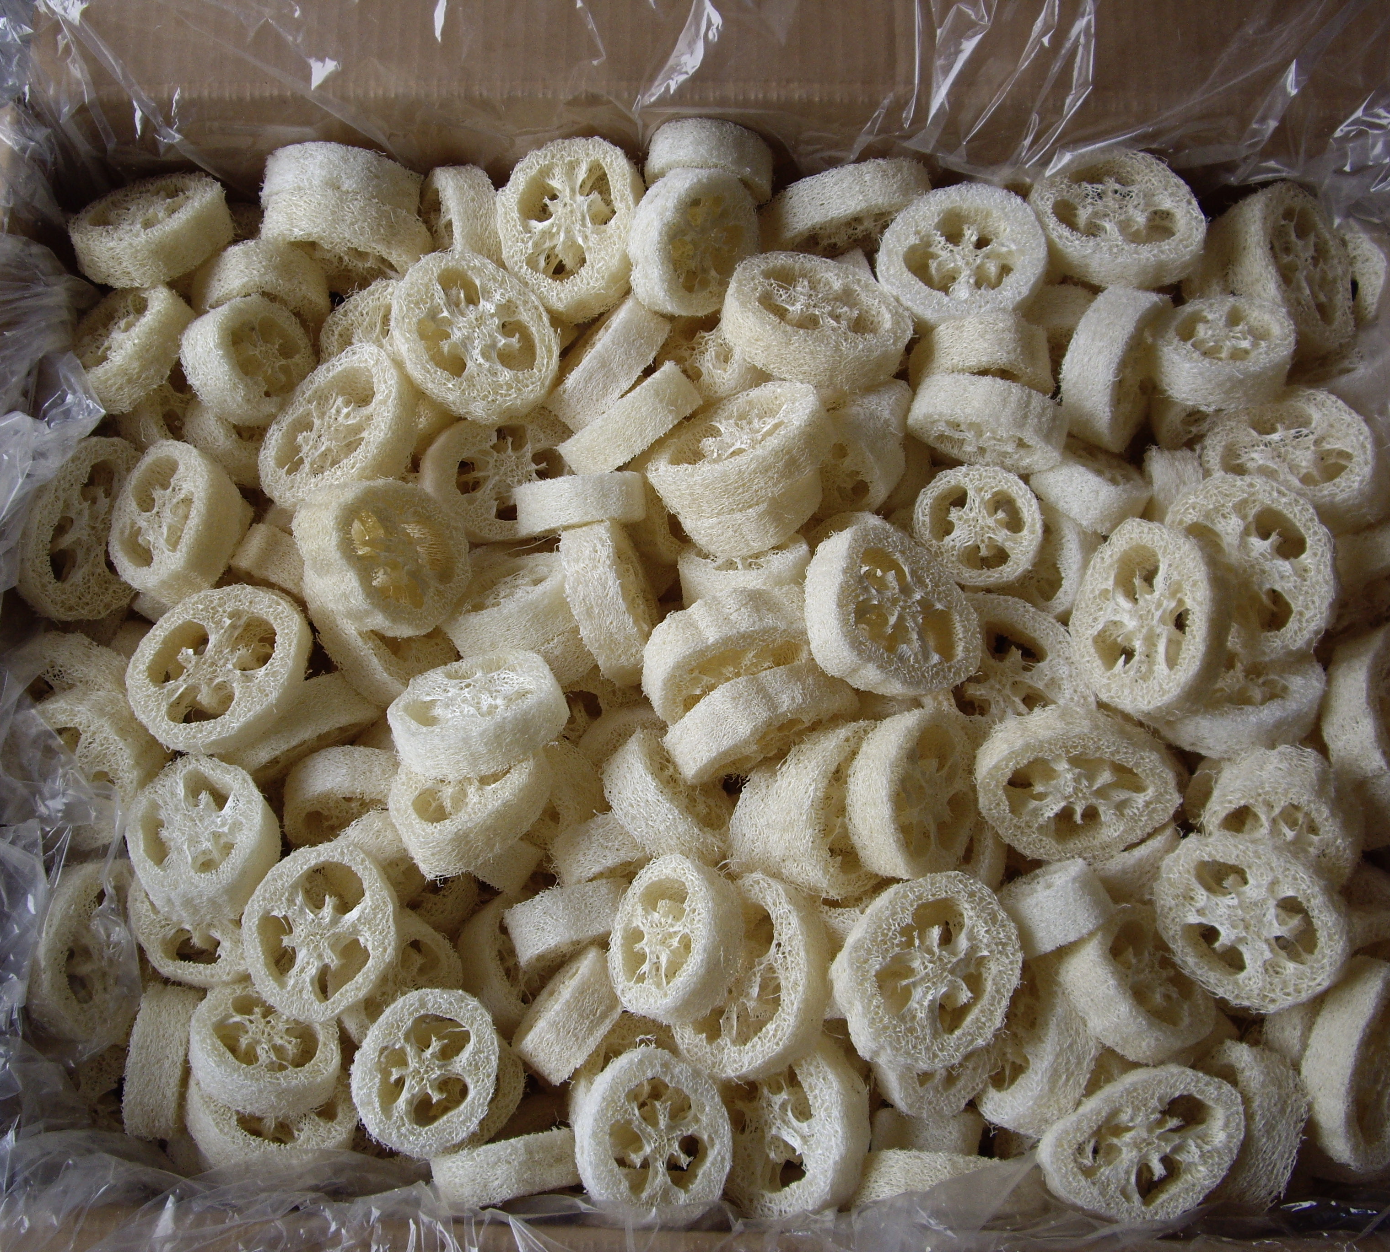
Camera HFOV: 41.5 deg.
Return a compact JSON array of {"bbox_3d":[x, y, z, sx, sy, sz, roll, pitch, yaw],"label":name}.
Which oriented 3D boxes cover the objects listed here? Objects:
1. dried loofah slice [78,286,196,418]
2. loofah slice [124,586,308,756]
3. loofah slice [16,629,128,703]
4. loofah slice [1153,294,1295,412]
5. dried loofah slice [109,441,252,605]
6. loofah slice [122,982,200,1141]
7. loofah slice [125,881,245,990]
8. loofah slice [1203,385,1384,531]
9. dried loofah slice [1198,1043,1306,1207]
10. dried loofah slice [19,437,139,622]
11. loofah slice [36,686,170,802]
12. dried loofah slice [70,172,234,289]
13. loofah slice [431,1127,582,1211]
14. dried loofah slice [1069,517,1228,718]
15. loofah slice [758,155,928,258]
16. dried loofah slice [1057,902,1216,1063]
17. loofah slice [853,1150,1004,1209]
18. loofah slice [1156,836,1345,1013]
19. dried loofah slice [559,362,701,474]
[{"bbox_3d":[-0.230,-0.114,0.749,0.051,0.020,0.053,-11,47,32],"label":"dried loofah slice"},{"bbox_3d":[-0.183,0.015,0.707,0.073,0.021,0.055,-40,85,-2],"label":"loofah slice"},{"bbox_3d":[-0.246,0.034,0.713,0.063,0.063,0.022,30,35,-15],"label":"loofah slice"},{"bbox_3d":[0.202,-0.103,0.695,0.051,0.020,0.049,3,43,16],"label":"loofah slice"},{"bbox_3d":[-0.192,-0.039,0.685,0.050,0.021,0.057,20,87,27],"label":"dried loofah slice"},{"bbox_3d":[-0.200,0.163,0.683,0.021,0.058,0.058,9,75,-9],"label":"loofah slice"},{"bbox_3d":[-0.184,0.107,0.693,0.055,0.021,0.059,0,81,1],"label":"loofah slice"},{"bbox_3d":[0.234,-0.065,0.718,0.069,0.018,0.066,-1,46,18],"label":"loofah slice"},{"bbox_3d":[0.193,0.181,0.664,0.022,0.064,0.064,14,77,-17],"label":"dried loofah slice"},{"bbox_3d":[-0.238,-0.036,0.714,0.048,0.022,0.073,20,83,-38],"label":"dried loofah slice"},{"bbox_3d":[-0.237,0.054,0.712,0.056,0.021,0.058,4,105,14],"label":"loofah slice"},{"bbox_3d":[-0.229,-0.167,0.775,0.065,0.022,0.065,-17,38,-12],"label":"dried loofah slice"},{"bbox_3d":[-0.067,0.201,0.678,0.062,0.062,0.020,-10,79,-8],"label":"loofah slice"},{"bbox_3d":[0.170,-0.004,0.684,0.056,0.018,0.072,0,90,39],"label":"dried loofah slice"},{"bbox_3d":[0.062,-0.171,0.747,0.066,0.064,0.020,-13,87,8],"label":"loofah slice"},{"bbox_3d":[0.162,0.133,0.675,0.054,0.018,0.058,-17,67,-44],"label":"dried loofah slice"},{"bbox_3d":[0.089,0.211,0.695,0.060,0.060,0.021,3,73,1],"label":"loofah slice"},{"bbox_3d":[0.200,0.106,0.655,0.069,0.018,0.059,34,98,25],"label":"loofah slice"},{"bbox_3d":[-0.026,-0.083,0.750,0.055,0.055,0.021,-36,99,2],"label":"dried loofah slice"}]

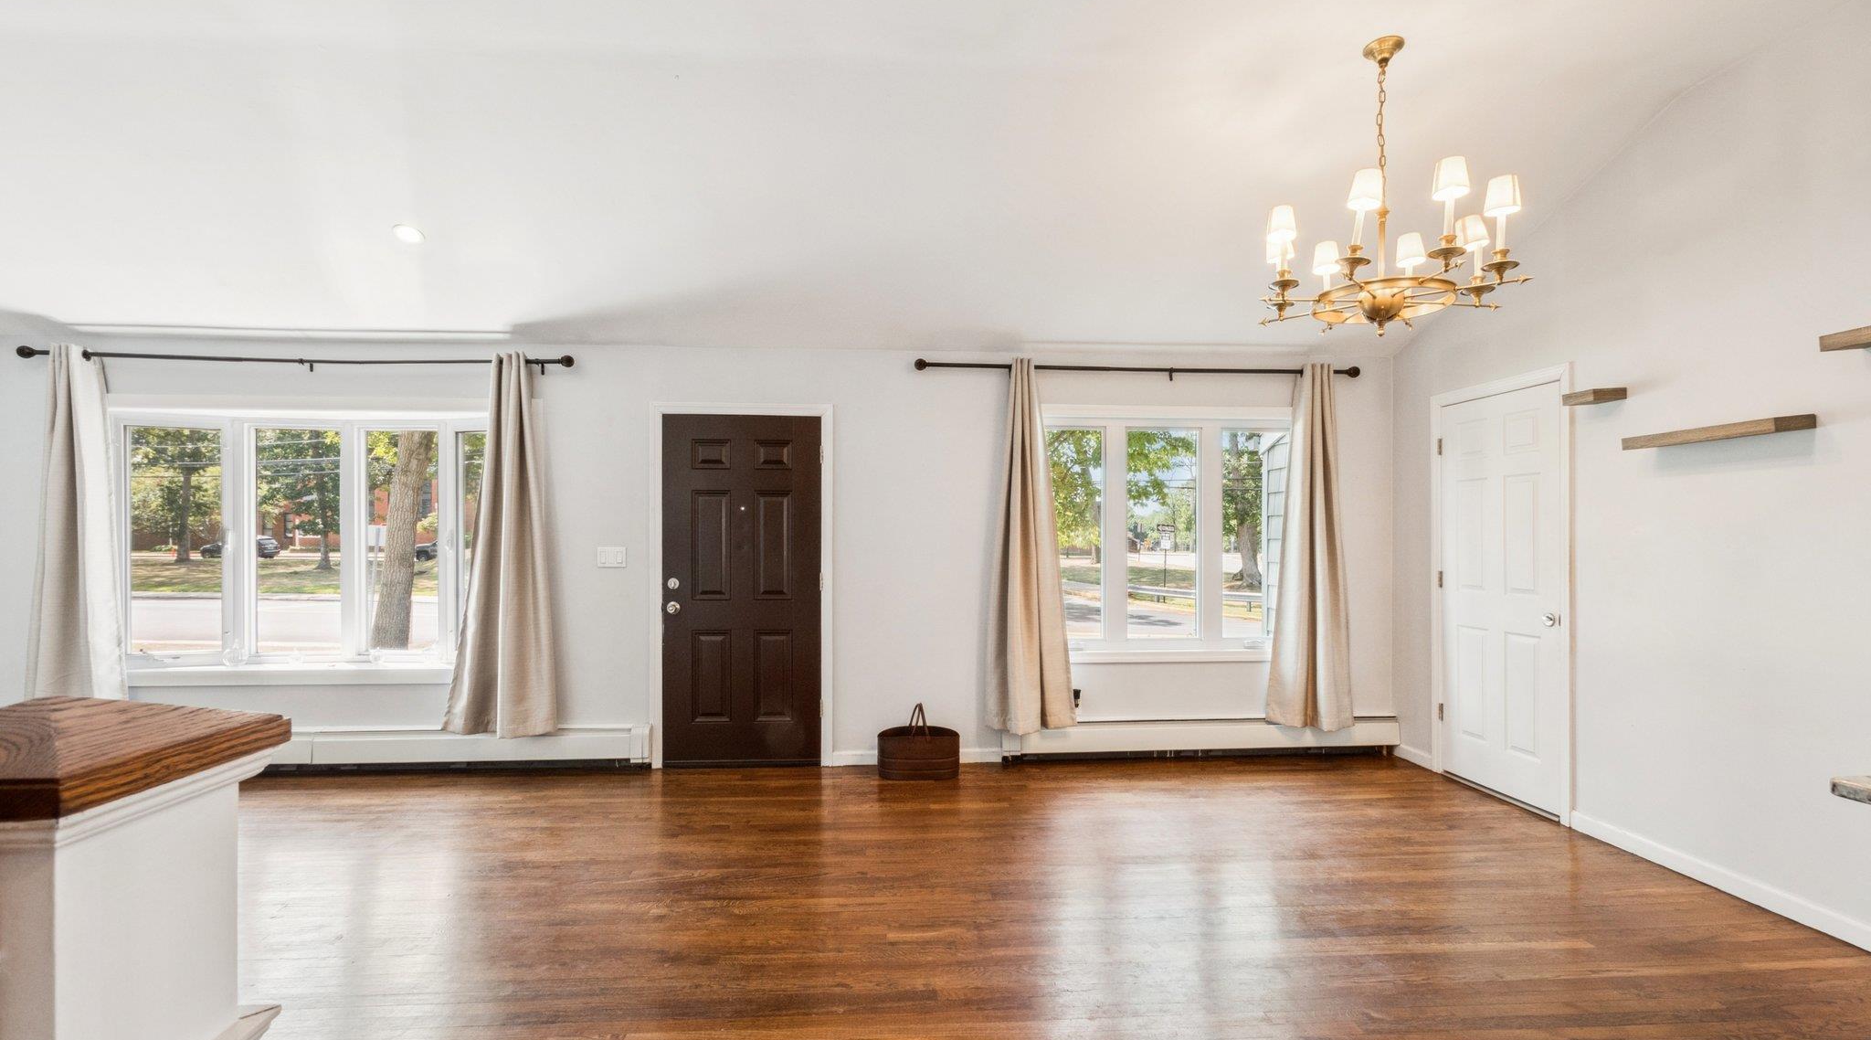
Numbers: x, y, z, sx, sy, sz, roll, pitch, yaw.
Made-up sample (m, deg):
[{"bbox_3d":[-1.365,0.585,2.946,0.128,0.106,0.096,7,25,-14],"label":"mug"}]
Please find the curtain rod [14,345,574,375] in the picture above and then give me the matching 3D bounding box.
[{"bbox_3d":[-3.467,-0.873,4.133,2.928,0.100,0.110,0,0,-3],"label":"curtain rod"}]

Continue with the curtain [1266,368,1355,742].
[{"bbox_3d":[2.186,0.158,4.428,0.528,2.172,0.150,0,0,-3],"label":"curtain"}]

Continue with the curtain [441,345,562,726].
[{"bbox_3d":[-2.401,0.133,4.180,0.596,2.132,0.140,0,0,-3],"label":"curtain"}]

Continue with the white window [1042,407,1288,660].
[{"bbox_3d":[1.385,0.083,4.535,1.846,1.524,0.180,0,0,-3],"label":"white window"}]

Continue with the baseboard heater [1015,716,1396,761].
[{"bbox_3d":[1.587,1.300,4.456,2.372,0.230,0.075,0,0,-3],"label":"baseboard heater"}]

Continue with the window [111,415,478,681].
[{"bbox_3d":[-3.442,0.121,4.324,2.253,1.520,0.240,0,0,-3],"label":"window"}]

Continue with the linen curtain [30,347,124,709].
[{"bbox_3d":[-4.600,0.137,4.062,0.518,2.134,0.140,0,0,-3],"label":"linen curtain"}]

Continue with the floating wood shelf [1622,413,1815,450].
[{"bbox_3d":[2.904,-0.311,2.830,0.169,0.048,0.507,0,0,-6],"label":"floating wood shelf"}]

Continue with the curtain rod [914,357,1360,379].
[{"bbox_3d":[1.190,-0.869,4.384,2.624,0.085,0.110,0,0,-3],"label":"curtain rod"}]

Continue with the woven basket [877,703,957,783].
[{"bbox_3d":[-0.094,1.225,4.250,0.455,0.390,0.240,0,0,-3],"label":"woven basket"}]

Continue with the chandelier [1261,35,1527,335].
[{"bbox_3d":[1.597,-1.173,2.710,0.839,1.033,0.839,0,0,-3],"label":"chandelier"}]

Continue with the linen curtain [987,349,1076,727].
[{"bbox_3d":[0.550,0.147,4.340,0.524,2.163,0.150,0,0,-3],"label":"linen curtain"}]

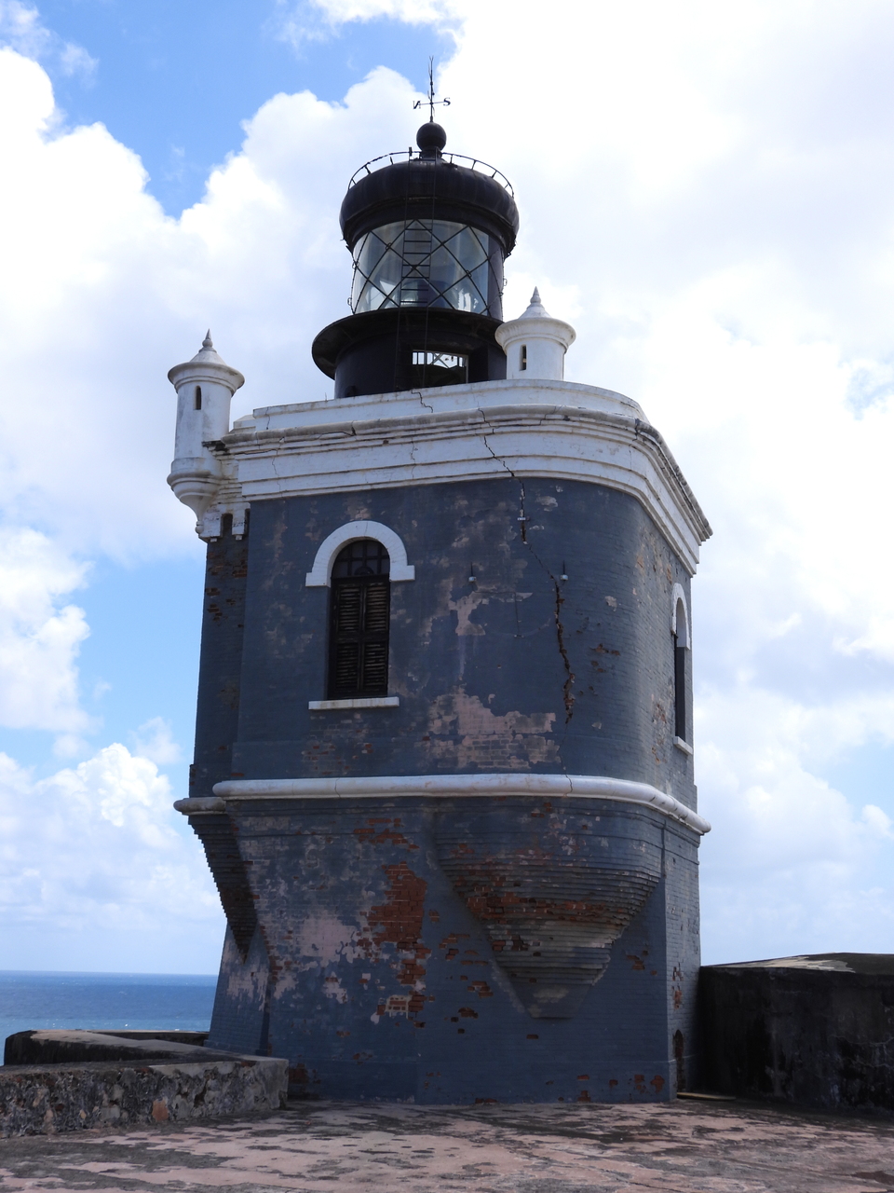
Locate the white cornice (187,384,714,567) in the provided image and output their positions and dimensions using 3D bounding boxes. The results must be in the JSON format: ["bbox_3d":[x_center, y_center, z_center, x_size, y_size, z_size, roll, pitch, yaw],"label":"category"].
[{"bbox_3d":[0.218,-1.319,23.604,7.323,1.484,7.422,-4,-15,19],"label":"white cornice"}]

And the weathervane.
[{"bbox_3d":[-0.253,-9.232,26.853,0.693,1.336,0.841,-1,-14,8],"label":"weathervane"}]

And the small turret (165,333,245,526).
[{"bbox_3d":[-3.831,-2.669,23.321,1.230,3.314,1.230,-4,-15,19],"label":"small turret"}]

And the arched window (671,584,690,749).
[{"bbox_3d":[3.578,1.080,23.024,0.218,2.553,1.484,-4,-15,19],"label":"arched window"}]

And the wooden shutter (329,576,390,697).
[{"bbox_3d":[-1.194,0.555,20.049,0.891,1.702,0.079,-4,-15,19],"label":"wooden shutter"}]

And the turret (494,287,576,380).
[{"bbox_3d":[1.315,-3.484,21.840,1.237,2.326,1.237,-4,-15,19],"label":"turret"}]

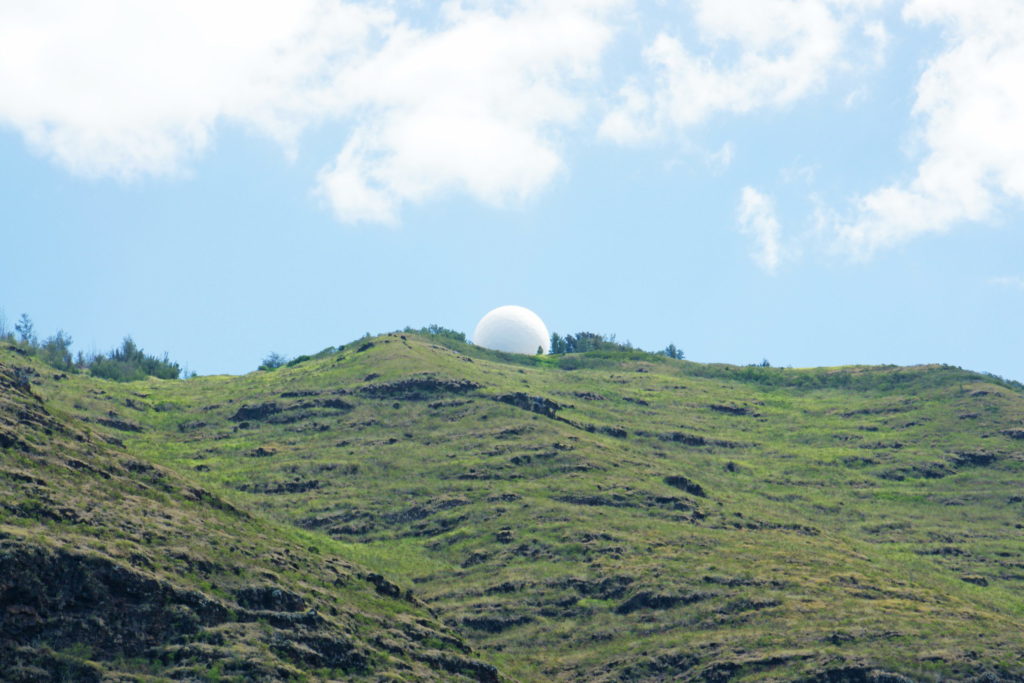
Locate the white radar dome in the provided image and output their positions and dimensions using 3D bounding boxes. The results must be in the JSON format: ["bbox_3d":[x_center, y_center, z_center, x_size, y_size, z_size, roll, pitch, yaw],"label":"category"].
[{"bbox_3d":[0.010,-1.810,650.000,21.090,16.440,21.090,0,-12,0],"label":"white radar dome"}]

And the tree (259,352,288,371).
[{"bbox_3d":[-62.470,5.240,611.000,7.860,4.820,7.860,0,-12,0],"label":"tree"}]

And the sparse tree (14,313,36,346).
[{"bbox_3d":[-122.010,-2.880,585.000,5.520,8.970,5.520,0,-12,0],"label":"sparse tree"}]

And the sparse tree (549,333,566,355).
[{"bbox_3d":[12.490,0.620,640.250,4.670,6.310,4.670,0,-12,0],"label":"sparse tree"}]

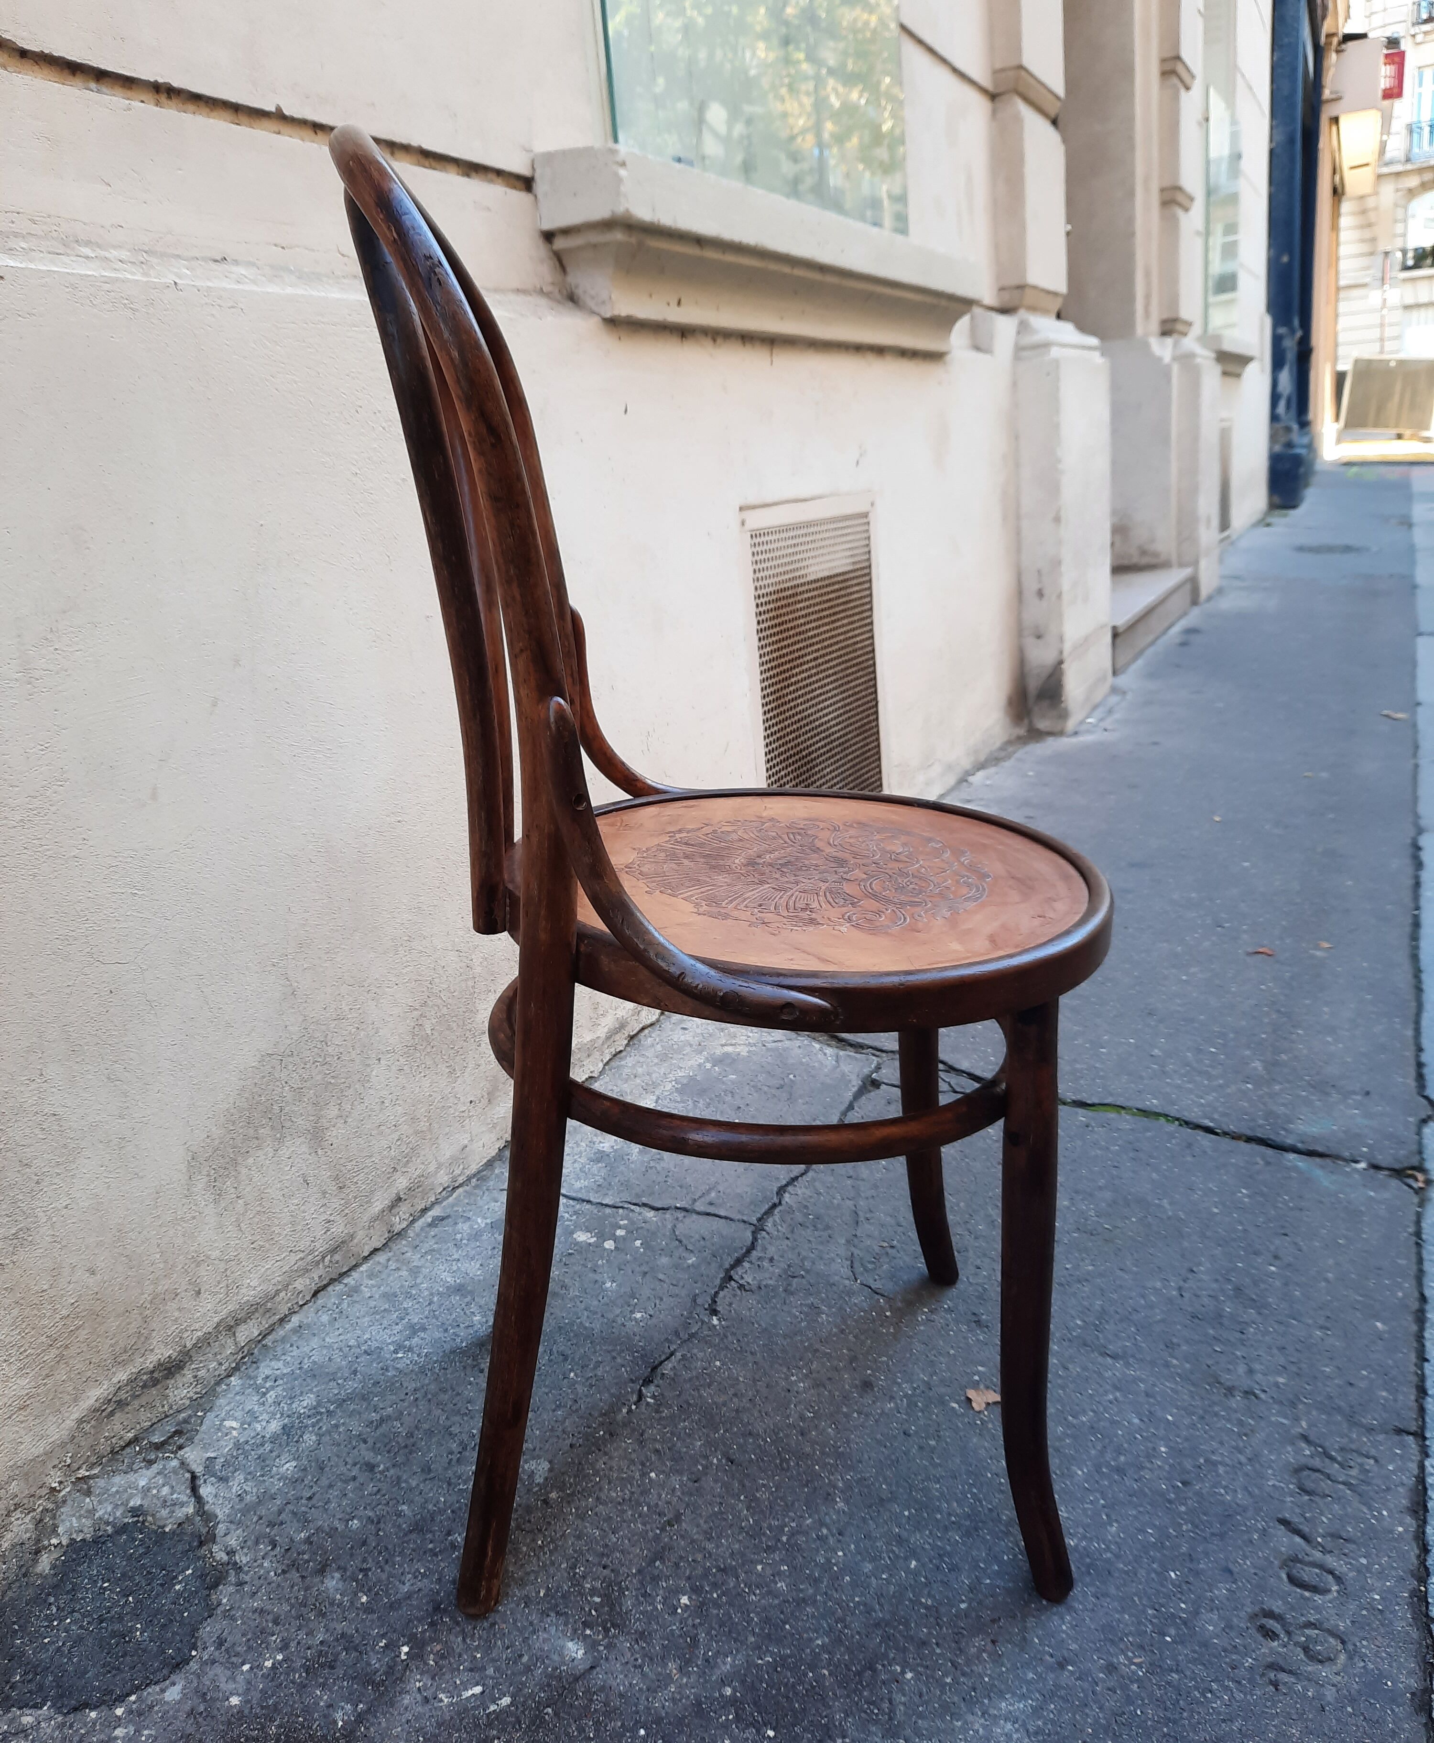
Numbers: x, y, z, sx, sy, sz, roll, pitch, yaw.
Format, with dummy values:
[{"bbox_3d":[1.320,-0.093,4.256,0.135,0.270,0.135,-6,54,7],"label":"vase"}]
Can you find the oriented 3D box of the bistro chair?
[{"bbox_3d":[0.017,0.003,0.953,0.506,0.903,0.420,0,18,-3],"label":"bistro chair"}]

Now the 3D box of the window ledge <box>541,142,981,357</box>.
[{"bbox_3d":[0.159,-0.883,2.068,0.110,0.160,1.350,3,18,27],"label":"window ledge"}]

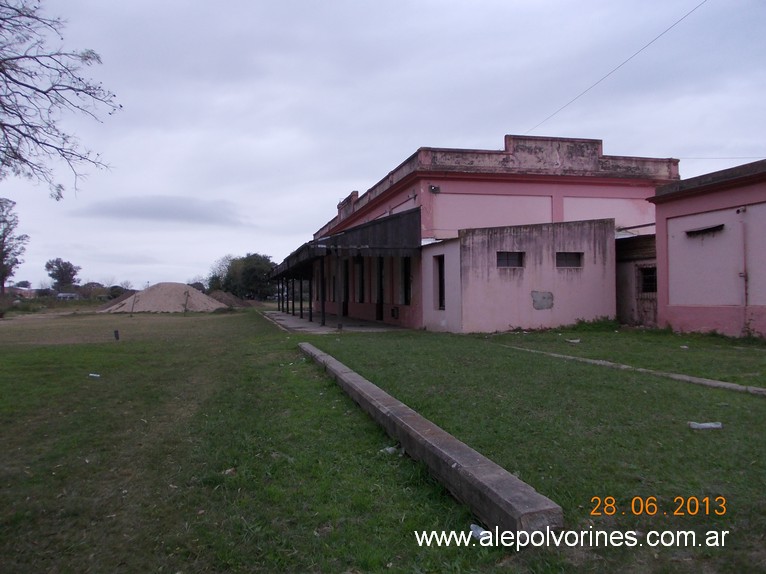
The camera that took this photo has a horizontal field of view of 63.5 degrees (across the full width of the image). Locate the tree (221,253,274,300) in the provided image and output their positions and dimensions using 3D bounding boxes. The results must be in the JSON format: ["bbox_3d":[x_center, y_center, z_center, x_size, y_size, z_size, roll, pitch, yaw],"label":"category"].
[{"bbox_3d":[-30.287,-2.260,140.000,12.883,11.075,12.883,-1,-1,-12],"label":"tree"}]

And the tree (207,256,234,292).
[{"bbox_3d":[-38.158,-2.341,145.000,6.321,10.534,6.321,-1,-1,-15],"label":"tree"}]

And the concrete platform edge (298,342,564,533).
[{"bbox_3d":[-0.638,1.591,10.562,0.364,0.223,14.067,-1,-1,-13],"label":"concrete platform edge"}]

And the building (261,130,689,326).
[{"bbox_3d":[1.528,-1.830,37.776,14.580,7.277,36.585,-1,-1,-13],"label":"building"}]

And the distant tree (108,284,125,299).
[{"bbox_3d":[-60.123,1.243,140.000,3.842,3.616,3.842,-1,-1,-23],"label":"distant tree"}]

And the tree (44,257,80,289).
[{"bbox_3d":[-77.494,-2.422,150.000,8.960,9.929,8.960,0,-1,-27],"label":"tree"}]

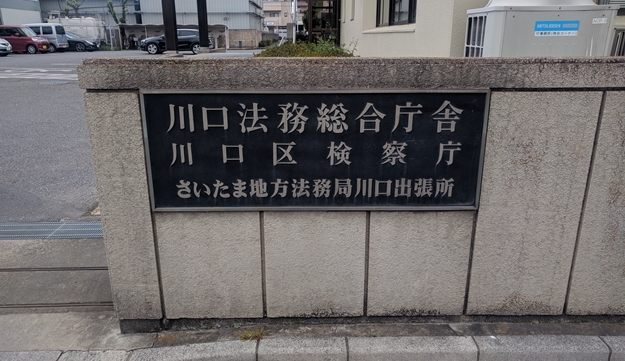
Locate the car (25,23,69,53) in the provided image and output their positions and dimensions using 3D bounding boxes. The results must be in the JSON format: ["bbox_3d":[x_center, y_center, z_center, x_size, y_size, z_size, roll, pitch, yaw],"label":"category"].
[{"bbox_3d":[-18.600,-9.556,31.390,3.395,1.880,1.475,0,17,-1],"label":"car"}]

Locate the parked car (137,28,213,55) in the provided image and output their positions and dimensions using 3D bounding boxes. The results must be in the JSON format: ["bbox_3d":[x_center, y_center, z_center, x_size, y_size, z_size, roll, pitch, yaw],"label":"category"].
[{"bbox_3d":[-8.310,-8.600,28.893,4.380,1.500,1.790,0,17,-1],"label":"parked car"}]

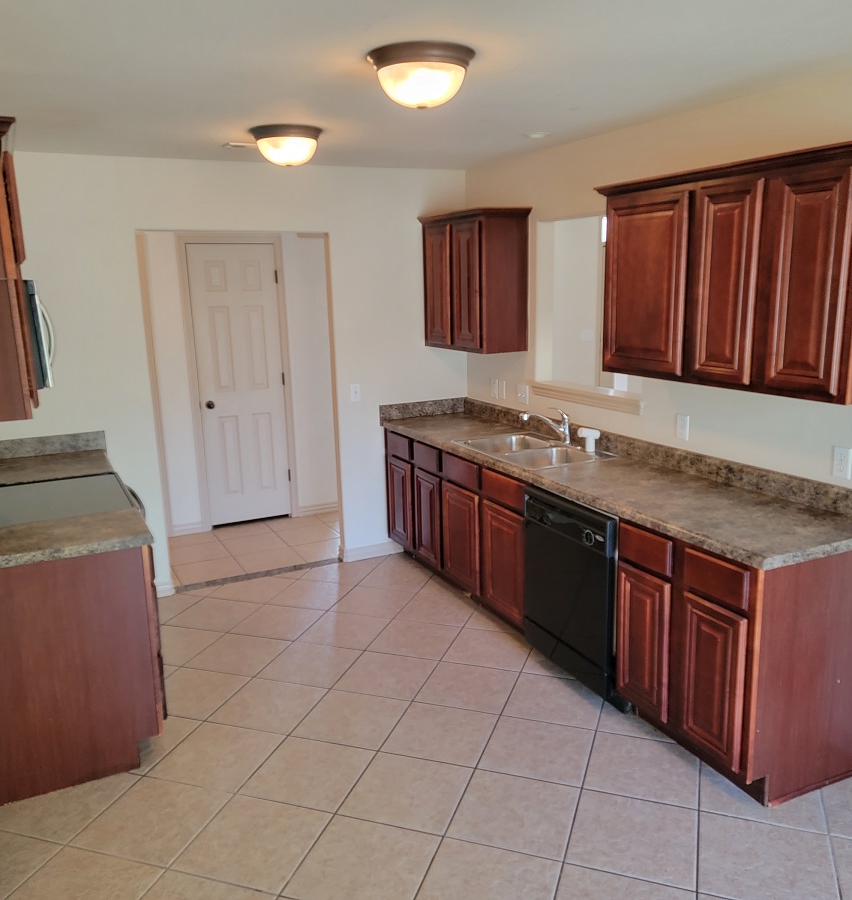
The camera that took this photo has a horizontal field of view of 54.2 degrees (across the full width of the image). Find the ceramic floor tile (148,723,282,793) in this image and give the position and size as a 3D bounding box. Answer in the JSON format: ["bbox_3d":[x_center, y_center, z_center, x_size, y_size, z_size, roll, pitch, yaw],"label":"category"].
[{"bbox_3d":[-0.816,1.204,3.269,0.395,0.010,0.395,3,13,19],"label":"ceramic floor tile"}]

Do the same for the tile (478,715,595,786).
[{"bbox_3d":[0.442,1.177,3.260,0.392,0.010,0.392,3,13,19],"label":"tile"}]

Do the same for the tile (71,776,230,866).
[{"bbox_3d":[-0.948,1.288,2.902,0.395,0.010,0.395,3,13,19],"label":"tile"}]

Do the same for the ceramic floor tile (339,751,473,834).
[{"bbox_3d":[-0.064,1.241,3.016,0.394,0.010,0.394,3,13,19],"label":"ceramic floor tile"}]

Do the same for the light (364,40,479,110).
[{"bbox_3d":[-0.011,-1.071,2.421,0.317,0.143,0.317,-2,12,0],"label":"light"}]

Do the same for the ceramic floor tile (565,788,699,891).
[{"bbox_3d":[0.688,1.278,2.752,0.394,0.010,0.394,3,13,19],"label":"ceramic floor tile"}]

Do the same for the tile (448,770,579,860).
[{"bbox_3d":[0.310,1.253,2.871,0.392,0.010,0.392,3,13,19],"label":"tile"}]

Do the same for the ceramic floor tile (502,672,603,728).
[{"bbox_3d":[0.568,1.092,3.627,0.392,0.010,0.392,3,13,19],"label":"ceramic floor tile"}]

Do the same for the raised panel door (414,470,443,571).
[{"bbox_3d":[0.012,0.395,4.769,0.020,0.540,0.310,-7,14,-26],"label":"raised panel door"}]

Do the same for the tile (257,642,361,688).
[{"bbox_3d":[-0.554,1.039,4.020,0.392,0.010,0.392,3,13,19],"label":"tile"}]

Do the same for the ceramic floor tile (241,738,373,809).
[{"bbox_3d":[-0.440,1.222,3.139,0.395,0.010,0.395,3,13,19],"label":"ceramic floor tile"}]

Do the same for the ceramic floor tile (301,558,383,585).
[{"bbox_3d":[-0.537,0.767,5.237,0.395,0.010,0.395,3,13,19],"label":"ceramic floor tile"}]

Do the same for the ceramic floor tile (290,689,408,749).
[{"bbox_3d":[-0.309,1.139,3.513,0.394,0.010,0.394,3,13,19],"label":"ceramic floor tile"}]

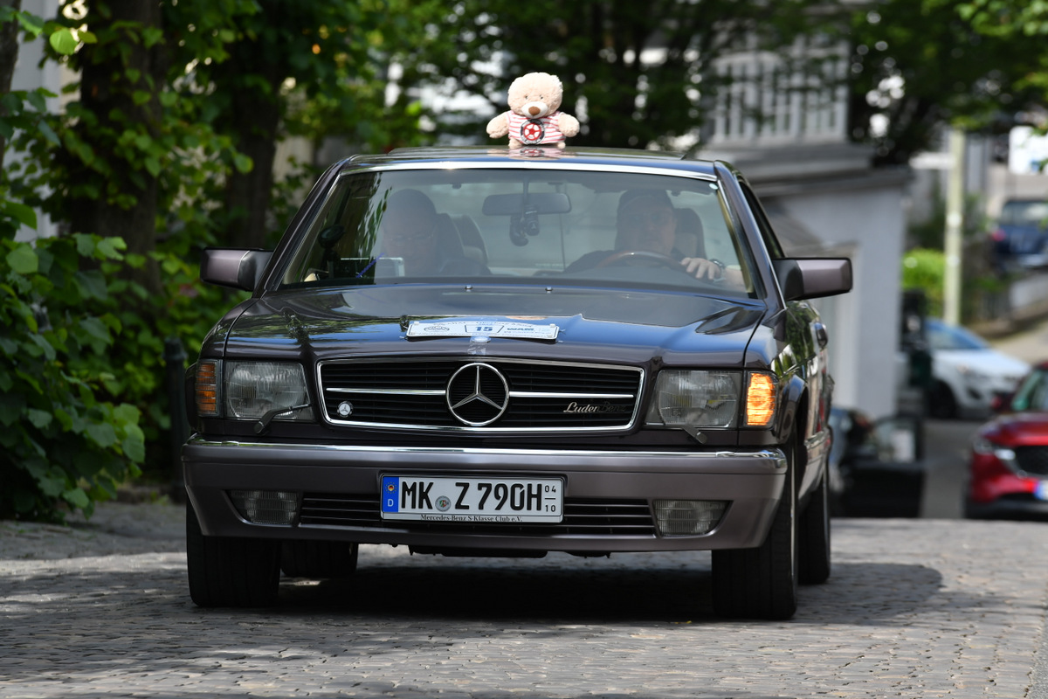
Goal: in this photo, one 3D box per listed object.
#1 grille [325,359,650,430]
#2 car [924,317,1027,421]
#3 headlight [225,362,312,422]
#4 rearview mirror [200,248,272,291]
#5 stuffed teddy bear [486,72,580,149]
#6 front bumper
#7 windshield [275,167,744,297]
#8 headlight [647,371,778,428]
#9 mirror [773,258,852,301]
[{"bbox_3d":[-0.126,0.135,25.520,0.955,0.210,0.140,1,0,4],"label":"grille"},{"bbox_3d":[6.140,0.250,131.000,1.750,1.480,4.150,1,1,-35],"label":"car"},{"bbox_3d":[-0.748,0.124,25.660,0.257,0.170,0.150,1,0,4],"label":"headlight"},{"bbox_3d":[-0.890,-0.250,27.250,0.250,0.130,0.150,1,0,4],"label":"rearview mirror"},{"bbox_3d":[0.029,-0.764,28.000,0.300,0.245,0.190,1,0,2],"label":"stuffed teddy bear"},{"bbox_3d":[-0.120,0.424,25.470,1.800,0.305,0.480,1,0,4],"label":"front bumper"},{"bbox_3d":[-0.001,-0.370,27.180,1.490,0.400,0.620,1,0,4],"label":"windshield"},{"bbox_3d":[0.550,0.145,25.640,0.365,0.172,0.230,1,0,4],"label":"headlight"},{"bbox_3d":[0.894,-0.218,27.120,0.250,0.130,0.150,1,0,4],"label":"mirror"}]

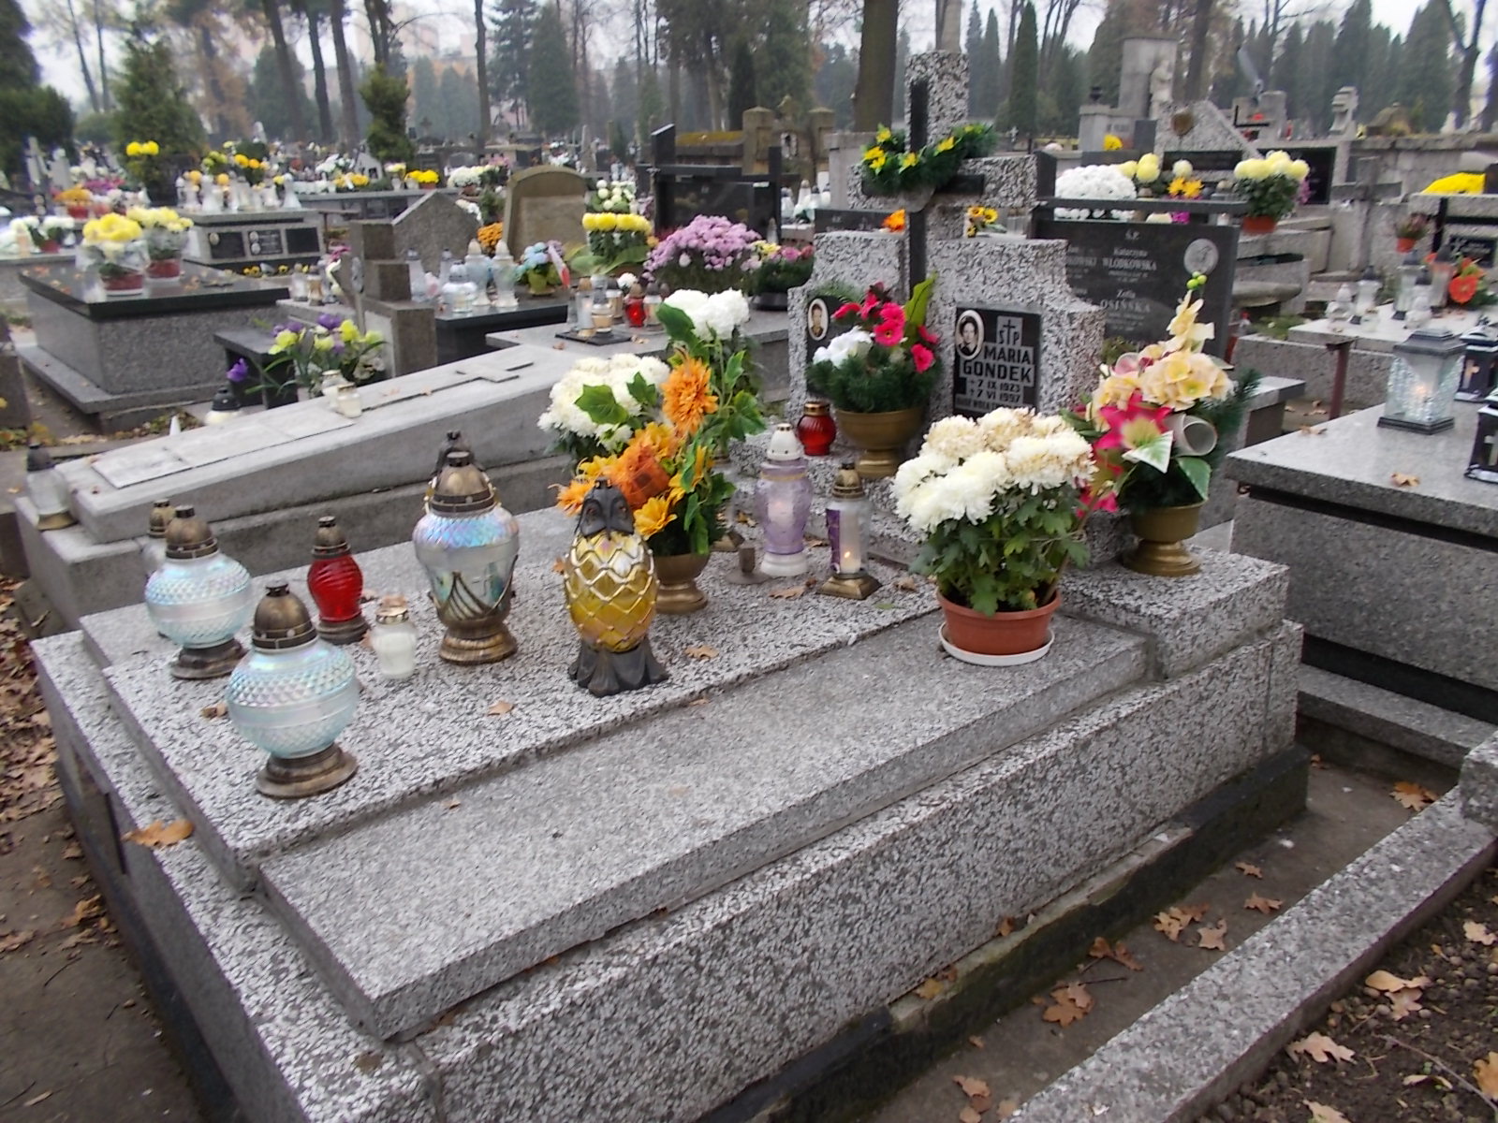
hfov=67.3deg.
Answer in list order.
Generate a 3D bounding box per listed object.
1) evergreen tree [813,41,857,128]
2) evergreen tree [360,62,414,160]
[{"bbox_3d":[3.620,-17.536,46.100,2.200,6.900,2.200,-1,19,0],"label":"evergreen tree"},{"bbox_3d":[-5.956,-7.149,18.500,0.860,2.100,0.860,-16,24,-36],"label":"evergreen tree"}]

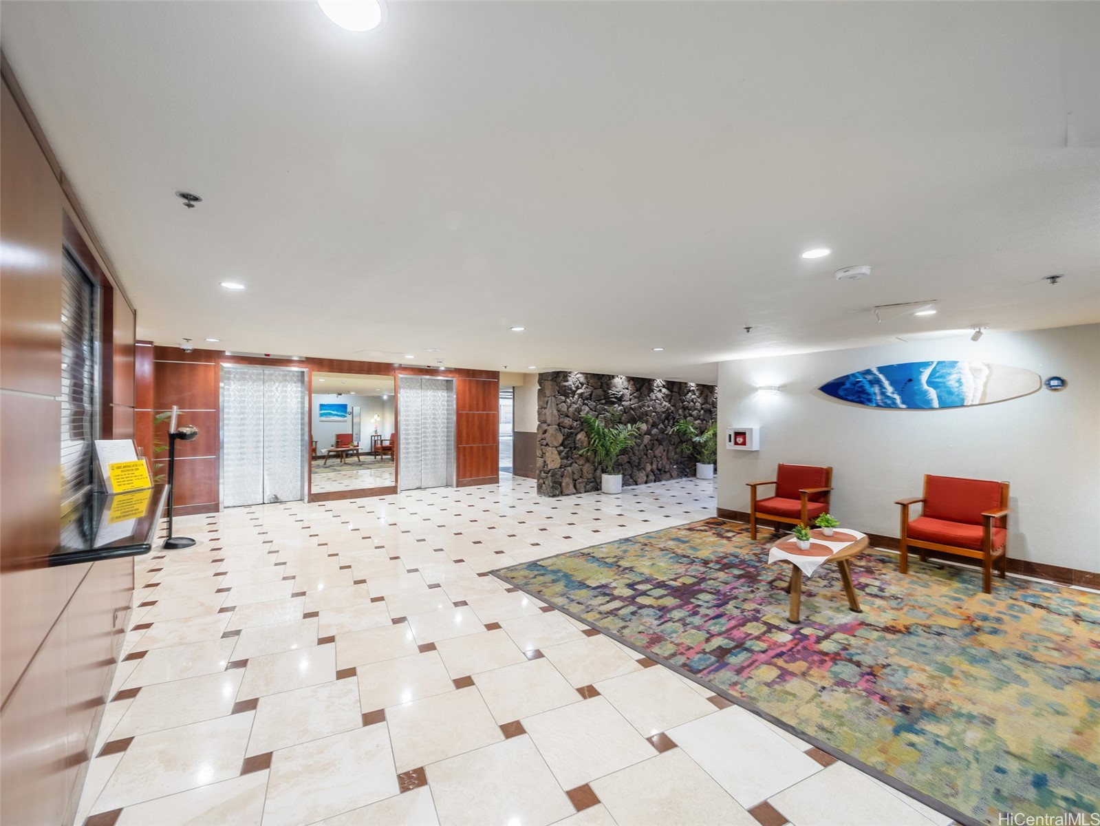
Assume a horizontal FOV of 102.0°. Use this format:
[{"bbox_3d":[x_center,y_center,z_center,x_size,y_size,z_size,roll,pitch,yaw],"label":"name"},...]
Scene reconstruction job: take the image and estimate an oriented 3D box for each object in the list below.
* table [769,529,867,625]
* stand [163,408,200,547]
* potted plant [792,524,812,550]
[{"bbox_3d":[2.119,1.232,3.463,1.200,0.470,0.510,1,-1,-39],"label":"table"},{"bbox_3d":[-4.059,0.689,4.887,0.300,1.530,0.290,1,0,-38],"label":"stand"},{"bbox_3d":[1.965,0.957,3.461,0.140,0.190,0.140,1,0,-38],"label":"potted plant"}]

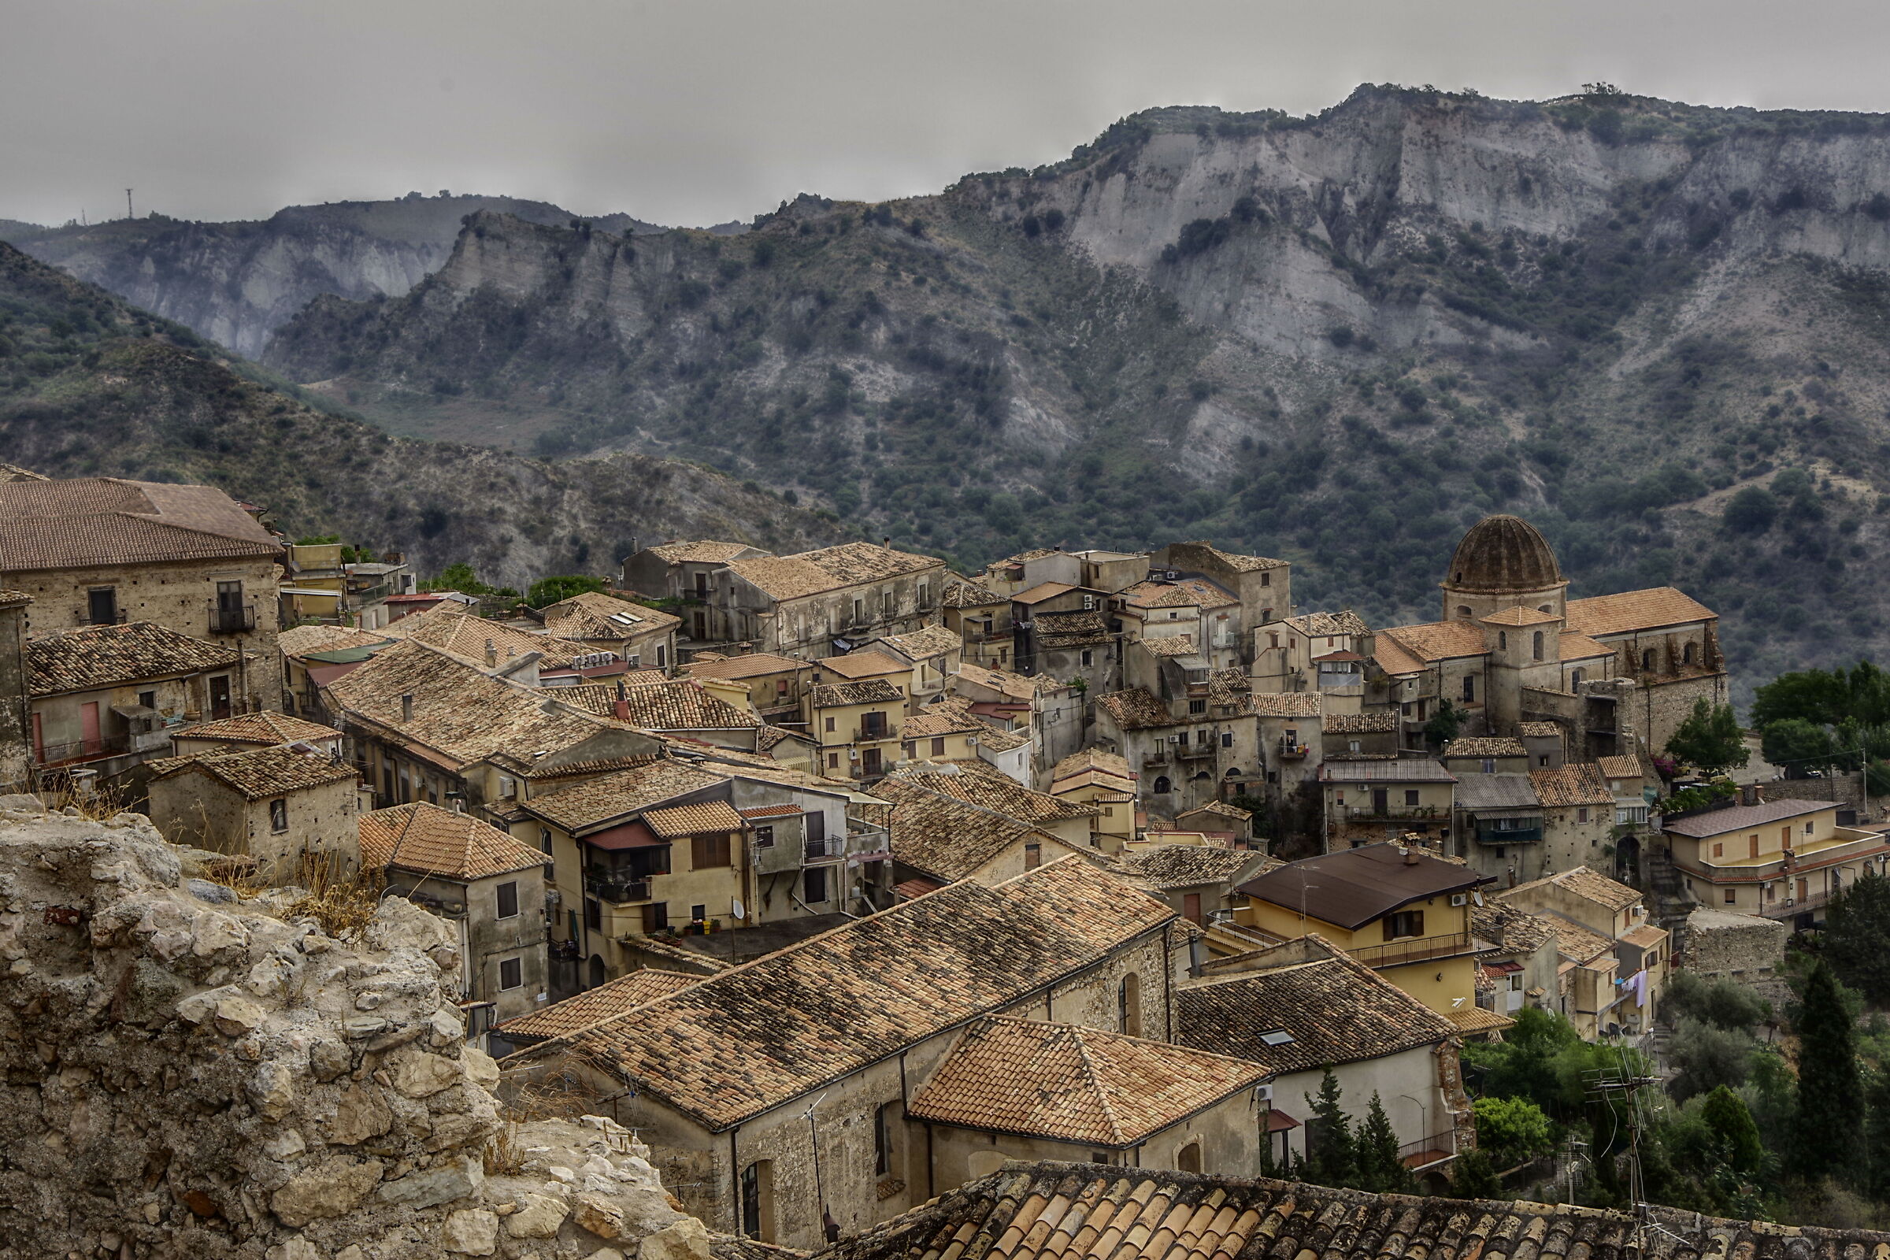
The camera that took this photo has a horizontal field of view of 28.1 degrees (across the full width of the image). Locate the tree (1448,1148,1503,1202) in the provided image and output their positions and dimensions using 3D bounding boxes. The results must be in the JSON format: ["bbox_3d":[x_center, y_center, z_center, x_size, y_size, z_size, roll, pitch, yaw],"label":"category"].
[{"bbox_3d":[17.568,18.847,125.263,1.850,3.442,1.850,0,9,8],"label":"tree"}]

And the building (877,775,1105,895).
[{"bbox_3d":[1.435,11.637,172.134,9.800,8.000,14.500,-6,10,-27],"label":"building"}]

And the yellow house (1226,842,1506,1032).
[{"bbox_3d":[19.073,14.867,167.814,7.600,8.400,10.300,-6,10,-25],"label":"yellow house"}]

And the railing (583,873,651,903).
[{"bbox_3d":[-14.384,11.250,166.655,1.750,0.930,3.150,-6,10,-25],"label":"railing"}]

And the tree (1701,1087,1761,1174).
[{"bbox_3d":[34.341,22.105,165.348,2.750,4.544,2.750,1,9,12],"label":"tree"}]

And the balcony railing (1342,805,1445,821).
[{"bbox_3d":[32.842,13.456,277.000,7.600,1.080,0.900,0,9,8],"label":"balcony railing"}]

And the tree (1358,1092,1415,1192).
[{"bbox_3d":[14.062,16.907,121.326,1.850,4.263,1.850,0,9,7],"label":"tree"}]

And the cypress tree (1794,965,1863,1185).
[{"bbox_3d":[31.965,16.198,136.669,2.600,8.800,2.600,-2,9,0],"label":"cypress tree"}]

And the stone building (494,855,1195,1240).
[{"bbox_3d":[-3.602,14.832,128.915,11.200,9.200,30.100,3,10,32],"label":"stone building"}]

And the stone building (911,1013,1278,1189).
[{"bbox_3d":[4.703,15.765,118.783,7.739,6.300,9.642,4,10,32],"label":"stone building"}]

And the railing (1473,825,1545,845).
[{"bbox_3d":[40.889,14.906,274.000,4.800,1.150,0.950,-2,9,-4],"label":"railing"}]

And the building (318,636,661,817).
[{"bbox_3d":[-22.731,6.737,191.120,9.800,8.400,32.600,-6,10,-24],"label":"building"}]

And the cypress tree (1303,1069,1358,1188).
[{"bbox_3d":[12.512,16.631,122.388,2.000,5.100,2.000,-2,9,0],"label":"cypress tree"}]

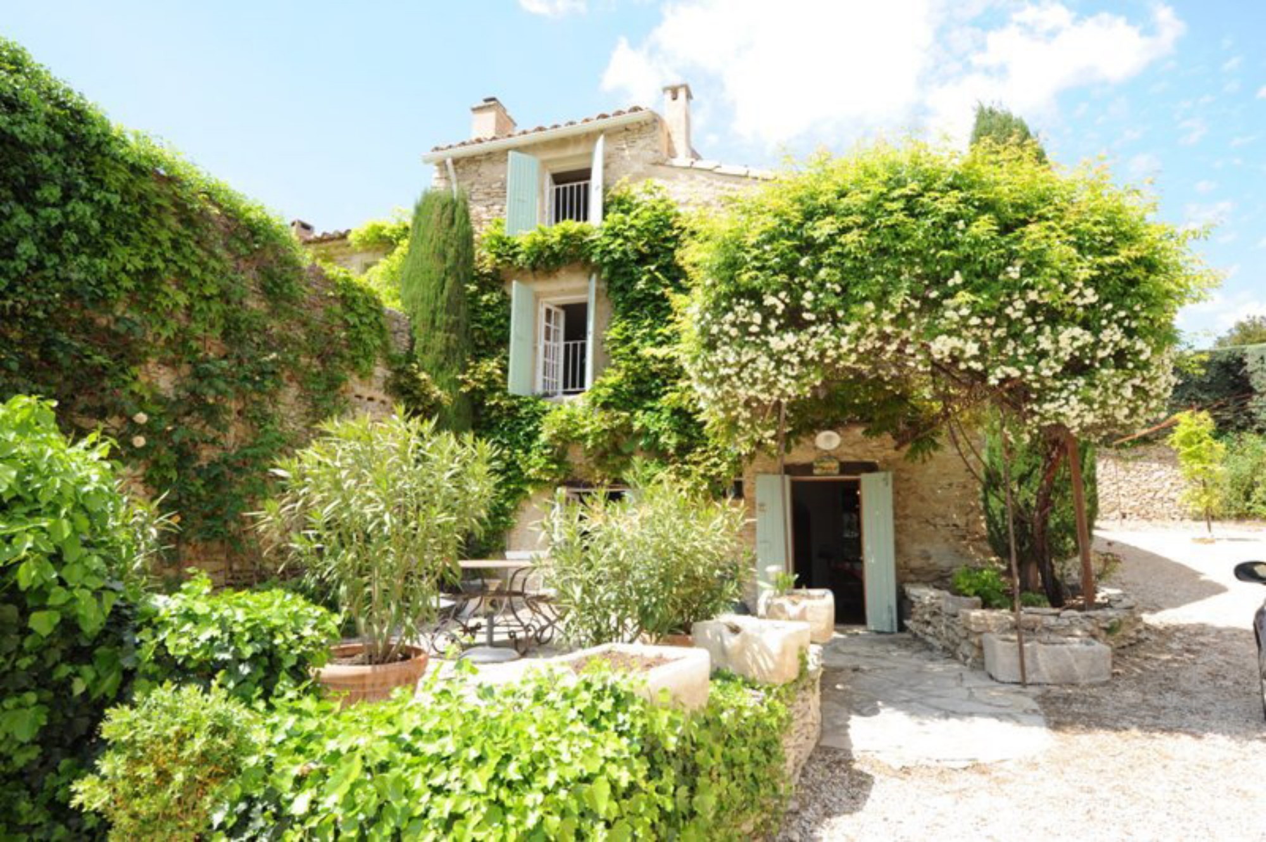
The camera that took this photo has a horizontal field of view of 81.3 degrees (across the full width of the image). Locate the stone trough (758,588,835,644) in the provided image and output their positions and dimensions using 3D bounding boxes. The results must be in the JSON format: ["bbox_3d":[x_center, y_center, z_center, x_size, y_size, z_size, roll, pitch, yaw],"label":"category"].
[{"bbox_3d":[2.073,2.422,9.261,0.830,0.570,0.650,-2,-8,20],"label":"stone trough"}]

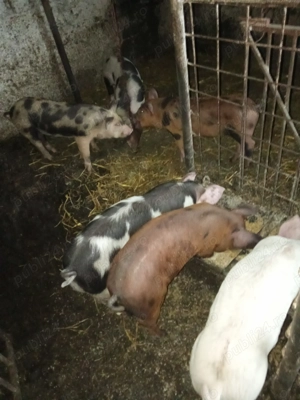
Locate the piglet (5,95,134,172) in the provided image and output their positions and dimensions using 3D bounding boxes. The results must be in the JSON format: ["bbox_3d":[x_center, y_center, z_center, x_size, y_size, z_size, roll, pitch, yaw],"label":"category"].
[{"bbox_3d":[-0.574,-0.463,2.362,0.922,0.469,0.245,10,46,23],"label":"piglet"}]

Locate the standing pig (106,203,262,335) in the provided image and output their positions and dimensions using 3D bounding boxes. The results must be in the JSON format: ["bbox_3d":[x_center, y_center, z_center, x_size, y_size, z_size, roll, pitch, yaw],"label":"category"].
[{"bbox_3d":[0.188,0.256,1.390,0.788,0.456,0.252,-31,45,-21],"label":"standing pig"}]

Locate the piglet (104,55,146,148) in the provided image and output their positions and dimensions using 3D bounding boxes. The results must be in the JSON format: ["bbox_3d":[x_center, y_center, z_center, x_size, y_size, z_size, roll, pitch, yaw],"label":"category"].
[{"bbox_3d":[-0.223,-0.829,2.701,0.258,0.456,0.930,-16,41,-4],"label":"piglet"}]

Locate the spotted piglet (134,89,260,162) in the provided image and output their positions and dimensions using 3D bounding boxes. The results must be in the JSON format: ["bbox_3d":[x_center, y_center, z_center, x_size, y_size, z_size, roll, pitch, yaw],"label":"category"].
[{"bbox_3d":[0.279,-0.458,2.153,0.831,0.476,0.238,4,44,17],"label":"spotted piglet"}]

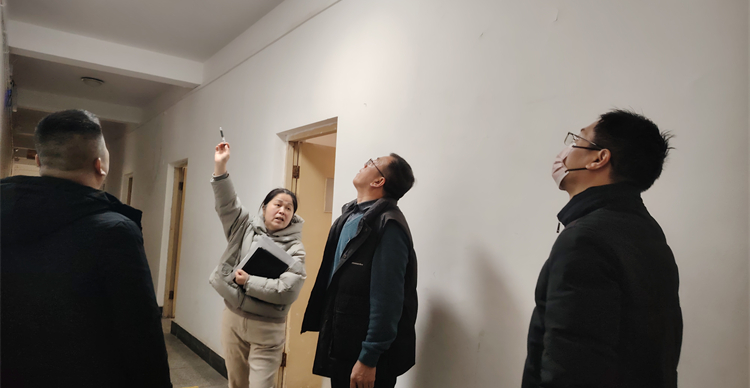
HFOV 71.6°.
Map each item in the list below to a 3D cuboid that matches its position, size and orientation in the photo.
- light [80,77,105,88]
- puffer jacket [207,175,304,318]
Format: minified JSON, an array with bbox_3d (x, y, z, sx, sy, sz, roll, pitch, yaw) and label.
[{"bbox_3d":[-3.962,-1.555,7.304,0.285,0.090,0.285,6,-4,-34],"label":"light"},{"bbox_3d":[-0.693,0.303,3.063,0.570,0.830,0.440,3,-4,10],"label":"puffer jacket"}]

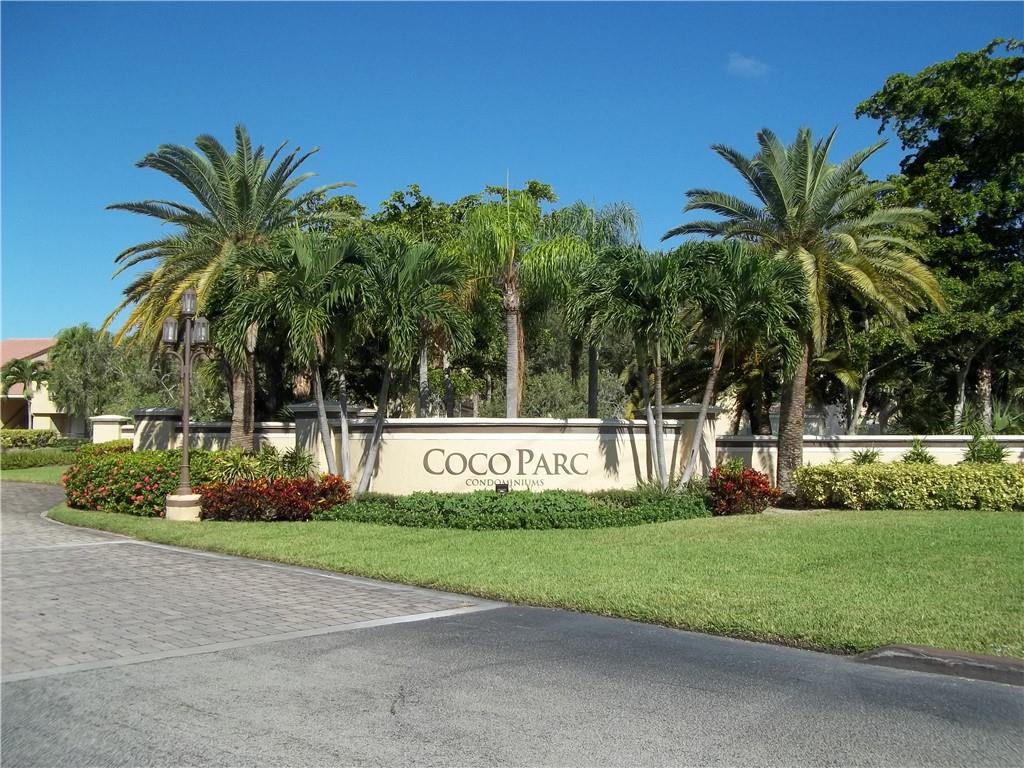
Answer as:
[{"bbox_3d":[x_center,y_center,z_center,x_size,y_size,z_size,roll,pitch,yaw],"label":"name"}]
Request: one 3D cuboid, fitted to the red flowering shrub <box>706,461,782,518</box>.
[{"bbox_3d":[4.576,2.051,18.714,1.463,1.035,1.300,0,-3,0],"label":"red flowering shrub"}]

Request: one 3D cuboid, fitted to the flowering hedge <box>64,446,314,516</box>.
[{"bbox_3d":[-6.750,2.029,19.416,7.200,1.160,2.600,-1,-4,24],"label":"flowering hedge"}]

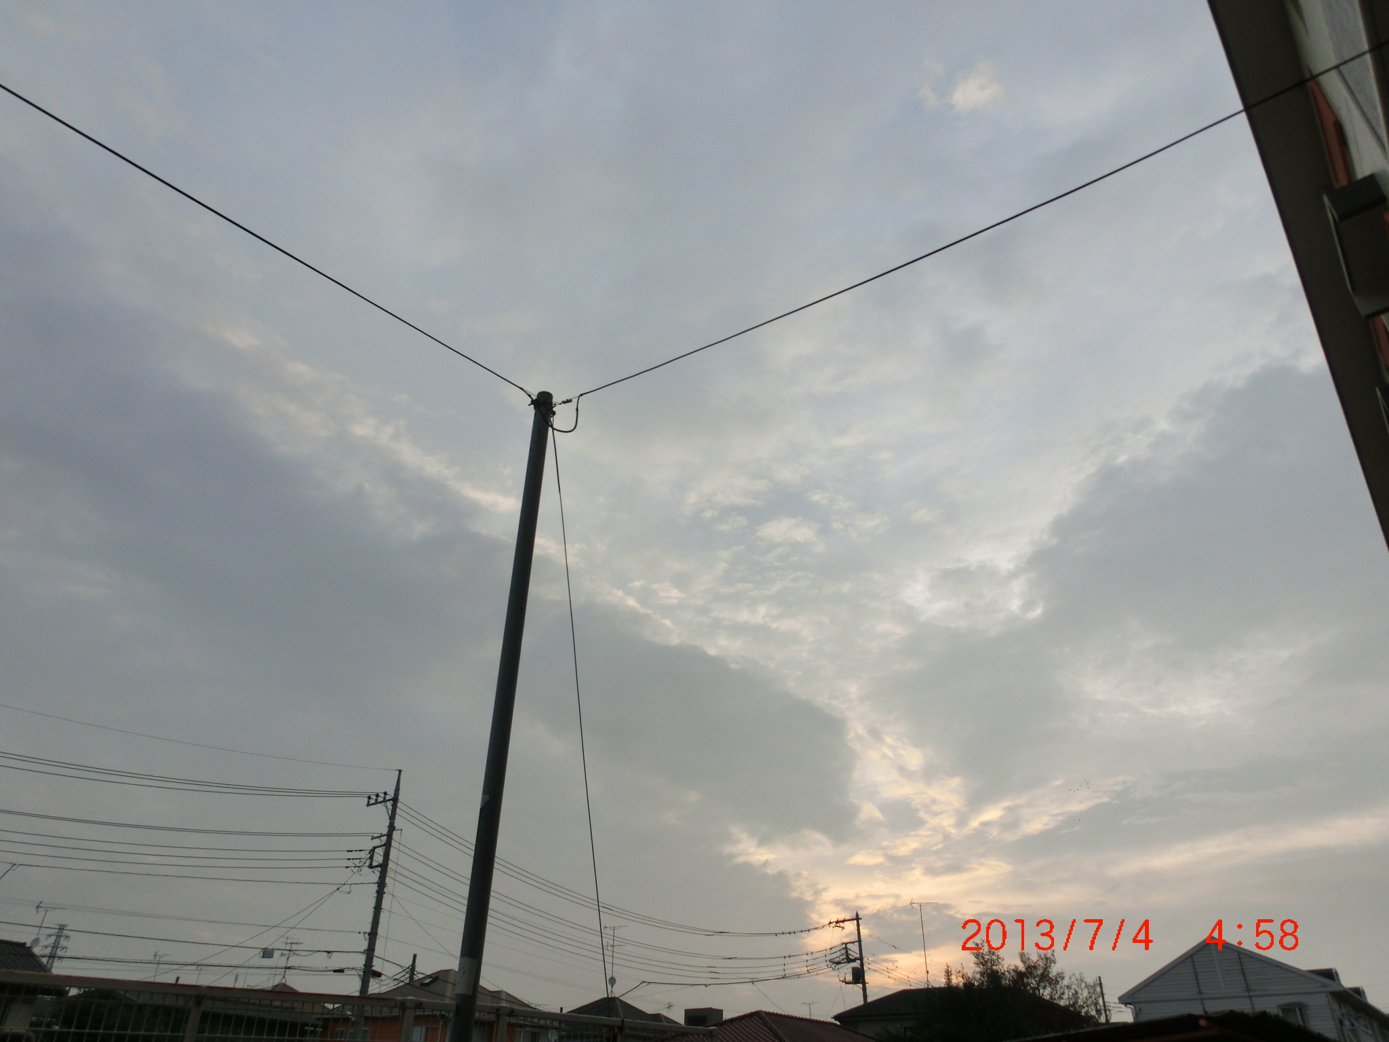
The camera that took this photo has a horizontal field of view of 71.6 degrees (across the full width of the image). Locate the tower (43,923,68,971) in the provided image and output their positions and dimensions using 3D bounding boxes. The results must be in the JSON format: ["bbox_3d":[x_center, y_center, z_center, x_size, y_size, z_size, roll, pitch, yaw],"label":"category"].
[{"bbox_3d":[-173.722,127.011,255.390,6.300,37.100,5.500,17,-34,-27],"label":"tower"}]

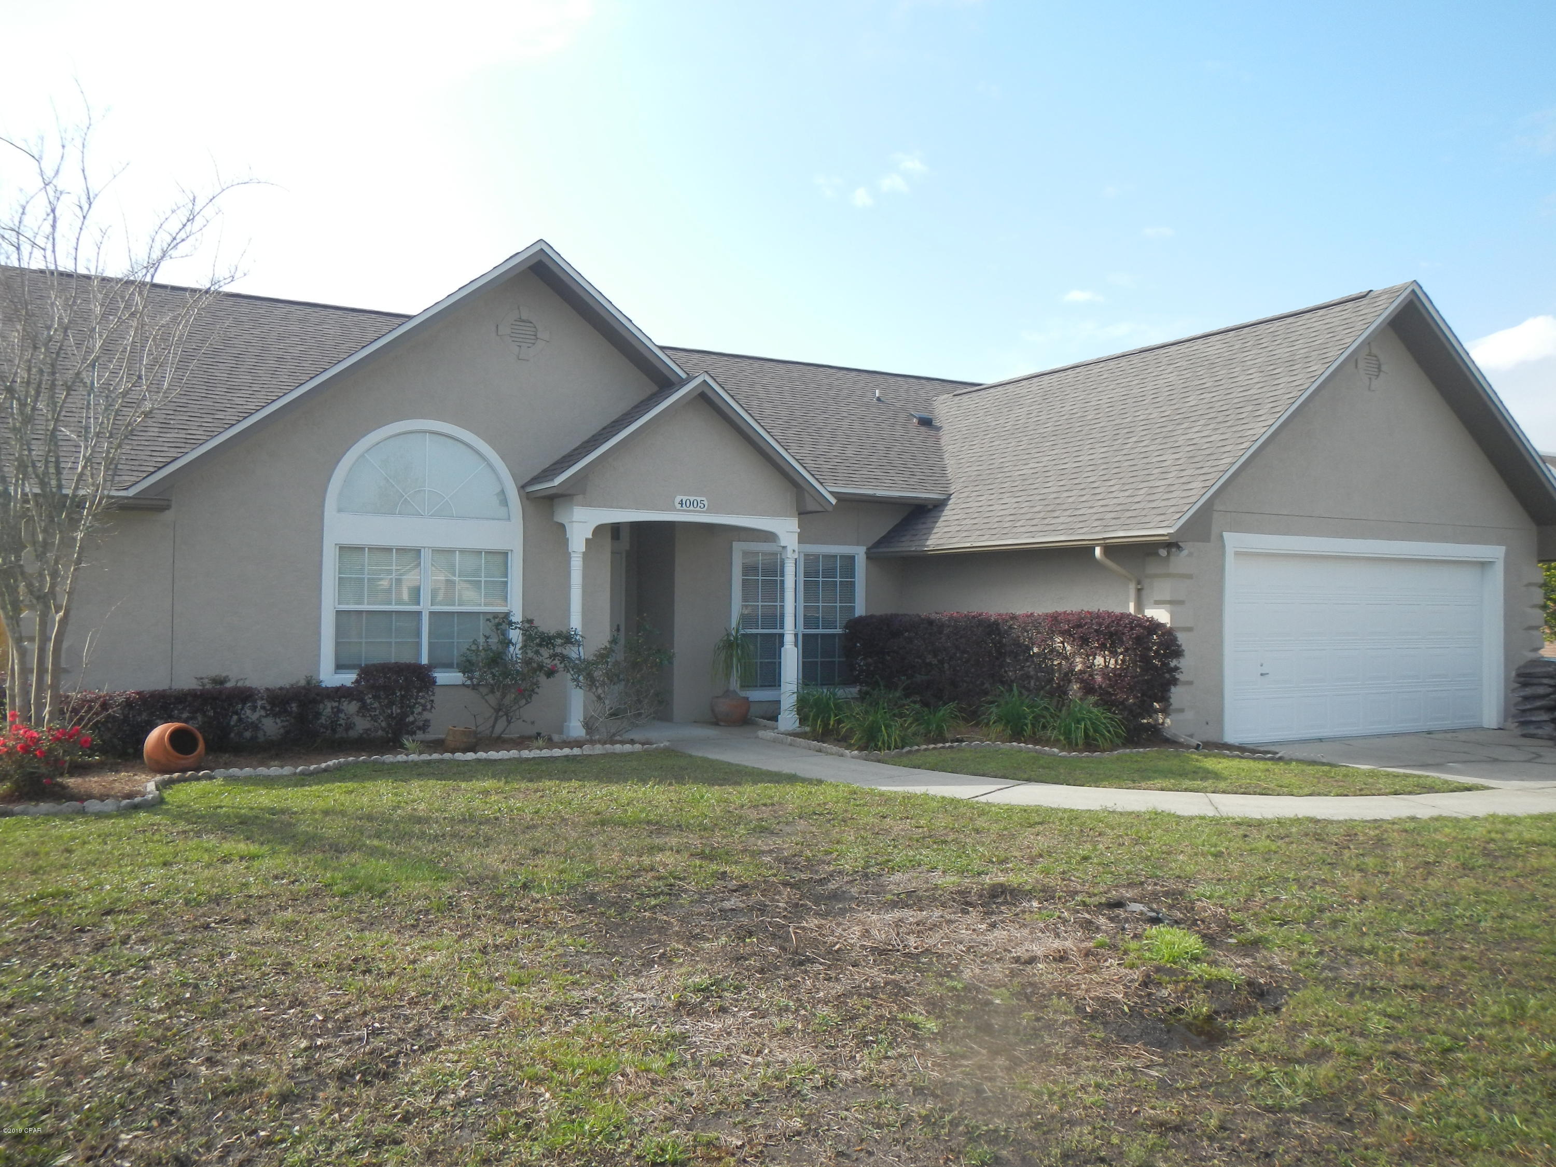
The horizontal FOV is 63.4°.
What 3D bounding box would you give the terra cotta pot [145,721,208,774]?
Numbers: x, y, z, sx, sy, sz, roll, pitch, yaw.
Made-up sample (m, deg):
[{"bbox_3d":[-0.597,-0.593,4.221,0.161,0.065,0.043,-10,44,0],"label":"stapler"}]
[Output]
[{"bbox_3d":[-5.285,1.464,10.999,0.400,0.491,0.491,-37,-22,29],"label":"terra cotta pot"}]

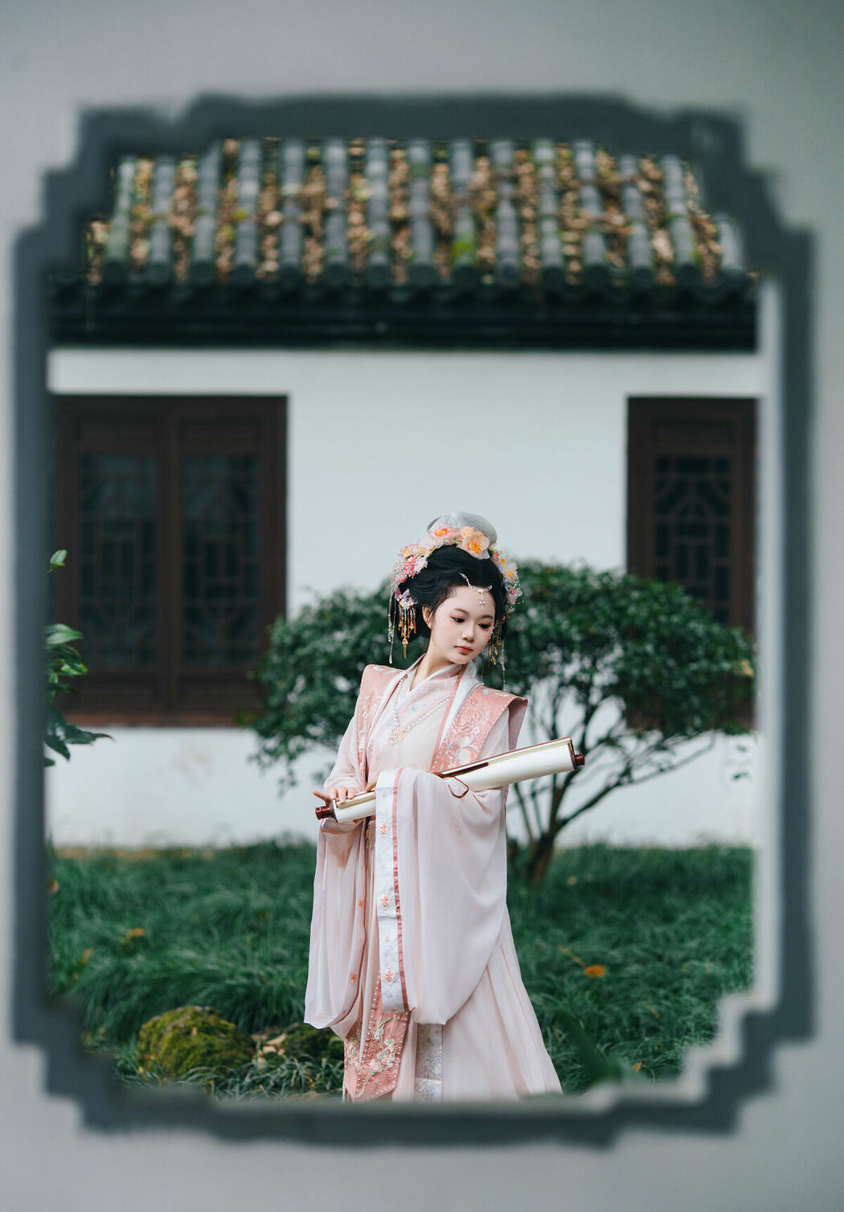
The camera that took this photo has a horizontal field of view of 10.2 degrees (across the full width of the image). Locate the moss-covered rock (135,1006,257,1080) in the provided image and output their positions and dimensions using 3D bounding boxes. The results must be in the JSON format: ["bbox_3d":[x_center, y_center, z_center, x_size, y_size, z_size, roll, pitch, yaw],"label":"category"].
[{"bbox_3d":[-0.567,1.106,11.800,0.300,0.210,0.260,0,0,0],"label":"moss-covered rock"}]

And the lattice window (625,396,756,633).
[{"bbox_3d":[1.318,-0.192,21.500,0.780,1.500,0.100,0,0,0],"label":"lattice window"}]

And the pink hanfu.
[{"bbox_3d":[0.033,0.796,10.400,0.600,1.360,0.500,0,0,33],"label":"pink hanfu"}]

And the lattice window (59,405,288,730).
[{"bbox_3d":[-1.149,-0.203,21.500,1.070,1.500,0.100,0,0,0],"label":"lattice window"}]

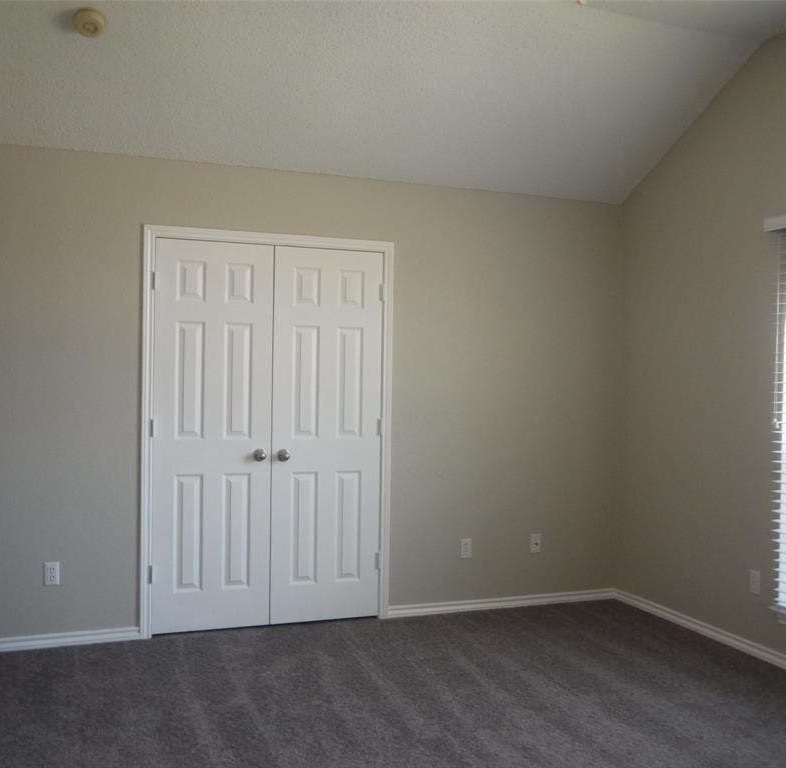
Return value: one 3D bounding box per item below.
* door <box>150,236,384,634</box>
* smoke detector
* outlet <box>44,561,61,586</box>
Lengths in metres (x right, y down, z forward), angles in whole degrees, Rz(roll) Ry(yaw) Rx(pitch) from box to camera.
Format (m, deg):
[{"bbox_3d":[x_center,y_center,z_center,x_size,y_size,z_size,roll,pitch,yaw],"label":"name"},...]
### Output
[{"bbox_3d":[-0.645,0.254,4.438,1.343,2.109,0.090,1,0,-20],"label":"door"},{"bbox_3d":[-1.249,-1.481,3.403,0.125,0.048,0.125,1,-27,-20],"label":"smoke detector"},{"bbox_3d":[-1.666,0.927,4.052,0.072,0.115,0.010,1,0,-20],"label":"outlet"}]

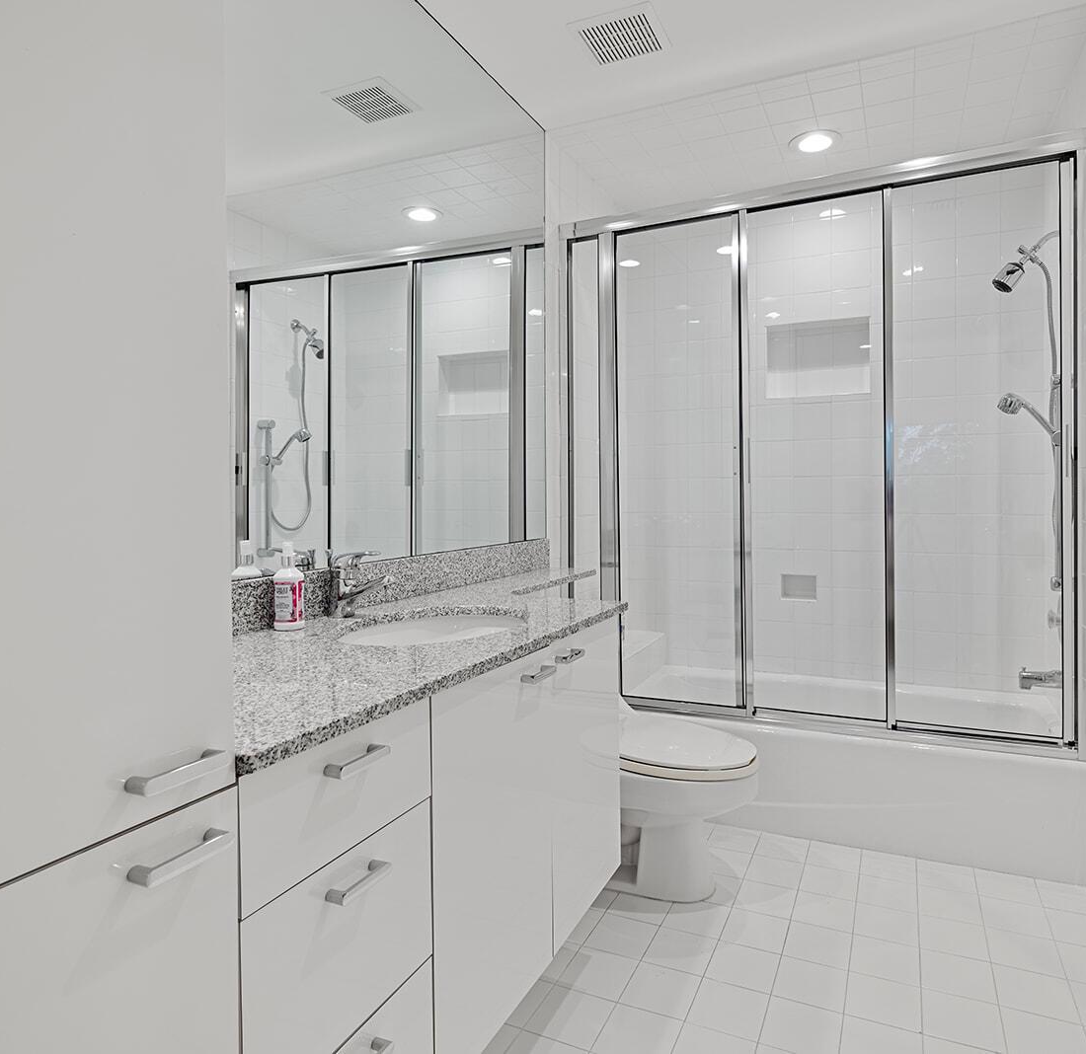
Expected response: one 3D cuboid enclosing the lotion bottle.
[{"bbox_3d":[-0.542,0.126,1.404,0.065,0.187,0.058,-1,2,-3],"label":"lotion bottle"}]

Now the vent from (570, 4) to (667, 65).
[{"bbox_3d":[0.226,-1.441,1.931,0.240,0.020,0.220,0,2,27],"label":"vent"}]

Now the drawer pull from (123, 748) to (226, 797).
[{"bbox_3d":[-0.348,0.235,0.629,0.031,0.017,0.088,0,2,27],"label":"drawer pull"}]

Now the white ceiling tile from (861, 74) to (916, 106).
[{"bbox_3d":[1.165,-1.470,2.215,0.156,0.010,0.156,0,2,27],"label":"white ceiling tile"}]

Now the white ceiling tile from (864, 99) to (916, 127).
[{"bbox_3d":[1.216,-1.450,2.308,0.156,0.010,0.156,0,2,27],"label":"white ceiling tile"}]

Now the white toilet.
[{"bbox_3d":[0.306,0.797,2.193,0.740,0.600,0.385,0,2,27],"label":"white toilet"}]

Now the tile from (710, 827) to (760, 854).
[{"bbox_3d":[0.666,1.093,2.299,0.156,0.010,0.156,0,2,27],"label":"tile"}]

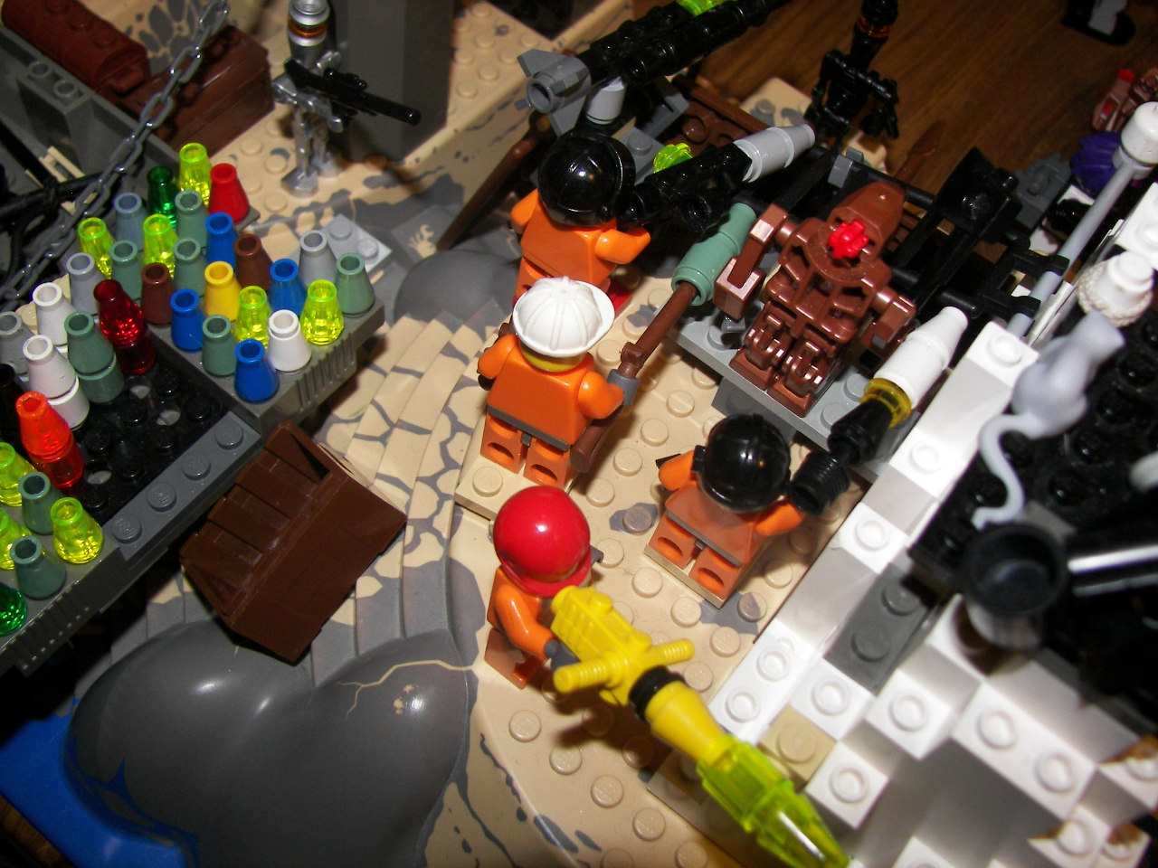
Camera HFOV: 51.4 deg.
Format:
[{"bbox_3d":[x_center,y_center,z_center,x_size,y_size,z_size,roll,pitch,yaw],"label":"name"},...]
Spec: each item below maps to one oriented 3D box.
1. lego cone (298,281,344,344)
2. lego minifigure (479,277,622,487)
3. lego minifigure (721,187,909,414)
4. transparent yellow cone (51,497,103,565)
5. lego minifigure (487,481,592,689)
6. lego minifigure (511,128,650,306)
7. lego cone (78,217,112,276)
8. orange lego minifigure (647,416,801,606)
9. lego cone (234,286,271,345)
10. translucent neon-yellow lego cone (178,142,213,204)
[{"bbox_3d":[-0.044,-0.021,0.207,0.008,0.011,0.008,4,59,-7],"label":"lego cone"},{"bbox_3d":[-0.003,-0.010,0.188,0.024,0.041,0.014,24,54,5],"label":"lego minifigure"},{"bbox_3d":[0.037,-0.021,0.189,0.029,0.044,0.016,37,61,13],"label":"lego minifigure"},{"bbox_3d":[-0.075,0.014,0.179,0.008,0.011,0.008,4,59,-7],"label":"transparent yellow cone"},{"bbox_3d":[-0.003,0.022,0.173,0.015,0.041,0.019,35,60,16],"label":"lego minifigure"},{"bbox_3d":[0.001,-0.034,0.203,0.024,0.042,0.015,37,61,13],"label":"lego minifigure"},{"bbox_3d":[-0.083,-0.032,0.206,0.008,0.011,0.008,37,61,13],"label":"lego cone"},{"bbox_3d":[0.023,0.010,0.181,0.023,0.041,0.015,37,63,13],"label":"orange lego minifigure"},{"bbox_3d":[-0.055,-0.021,0.205,0.008,0.010,0.008,4,59,-7],"label":"lego cone"},{"bbox_3d":[-0.071,-0.048,0.224,0.008,0.011,0.008,4,59,-6],"label":"translucent neon-yellow lego cone"}]

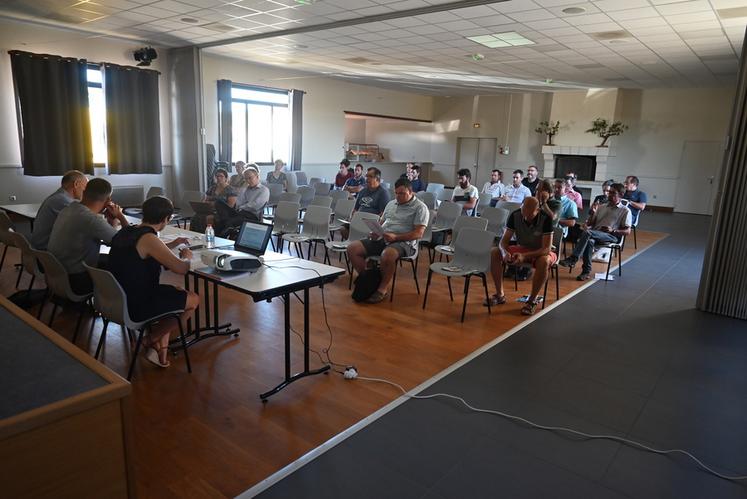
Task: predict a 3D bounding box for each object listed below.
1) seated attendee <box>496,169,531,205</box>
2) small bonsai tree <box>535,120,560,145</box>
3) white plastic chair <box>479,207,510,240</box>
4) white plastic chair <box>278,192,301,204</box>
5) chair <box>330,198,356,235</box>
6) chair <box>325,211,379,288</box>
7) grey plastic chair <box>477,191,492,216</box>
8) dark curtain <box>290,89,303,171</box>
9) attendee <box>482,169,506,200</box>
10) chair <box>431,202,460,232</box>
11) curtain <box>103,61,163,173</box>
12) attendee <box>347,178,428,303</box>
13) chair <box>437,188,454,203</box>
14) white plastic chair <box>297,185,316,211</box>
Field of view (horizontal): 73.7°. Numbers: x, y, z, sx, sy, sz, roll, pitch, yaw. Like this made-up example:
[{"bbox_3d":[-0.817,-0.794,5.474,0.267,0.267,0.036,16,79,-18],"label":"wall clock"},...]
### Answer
[{"bbox_3d":[2.407,-0.779,8.901,0.820,1.290,0.550,-9,16,-42],"label":"seated attendee"},{"bbox_3d":[5.466,-3.647,15.630,0.680,0.700,0.500,12,15,38],"label":"small bonsai tree"},{"bbox_3d":[1.586,-0.131,6.870,0.520,0.810,0.530,12,16,40],"label":"white plastic chair"},{"bbox_3d":[-1.427,-0.475,7.861,0.500,0.810,0.530,10,14,33],"label":"white plastic chair"},{"bbox_3d":[-0.572,-0.323,7.405,0.500,0.810,0.520,11,15,39],"label":"chair"},{"bbox_3d":[-0.234,-0.004,5.892,0.510,0.800,0.500,-7,15,-38],"label":"chair"},{"bbox_3d":[1.847,-0.611,9.115,0.500,0.800,0.510,13,16,41],"label":"grey plastic chair"},{"bbox_3d":[-2.112,-3.282,13.836,0.140,2.170,0.360,12,15,38],"label":"dark curtain"},{"bbox_3d":[2.232,-0.950,9.765,0.500,1.220,0.800,13,16,41],"label":"attendee"},{"bbox_3d":[0.989,-0.246,7.259,0.500,0.810,0.520,12,16,41],"label":"chair"},{"bbox_3d":[-4.949,-2.629,10.310,0.130,2.170,1.200,11,15,39],"label":"curtain"},{"bbox_3d":[0.130,-0.131,5.487,0.800,1.280,0.600,-9,16,-43],"label":"attendee"},{"bbox_3d":[1.305,-0.730,9.617,0.500,0.810,0.520,12,16,41],"label":"chair"},{"bbox_3d":[-1.326,-0.693,8.898,0.500,0.800,0.510,10,14,33],"label":"white plastic chair"}]

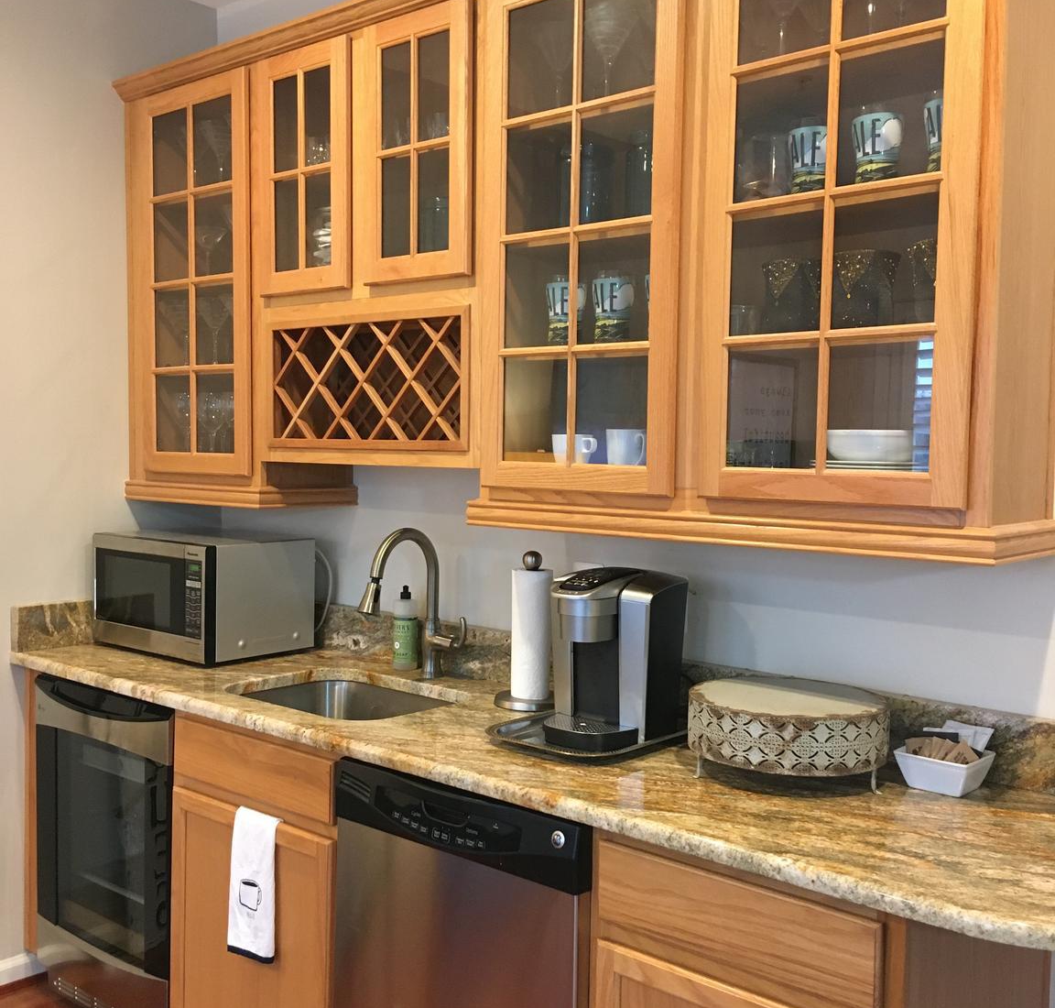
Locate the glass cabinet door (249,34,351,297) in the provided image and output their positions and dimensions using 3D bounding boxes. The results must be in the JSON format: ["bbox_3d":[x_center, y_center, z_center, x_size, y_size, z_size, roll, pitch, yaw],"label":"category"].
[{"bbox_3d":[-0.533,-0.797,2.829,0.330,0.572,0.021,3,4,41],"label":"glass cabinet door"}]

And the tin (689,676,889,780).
[{"bbox_3d":[0.462,0.408,2.095,0.348,0.138,0.348,1,3,0],"label":"tin"}]

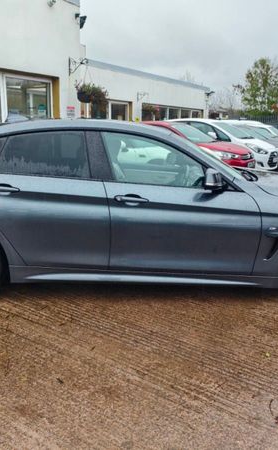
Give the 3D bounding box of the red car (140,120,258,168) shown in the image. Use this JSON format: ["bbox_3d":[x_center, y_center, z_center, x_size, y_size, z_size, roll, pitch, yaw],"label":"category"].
[{"bbox_3d":[0.910,-2.044,10.546,4.330,1.490,1.790,10,17,29],"label":"red car"}]

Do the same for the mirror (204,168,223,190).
[{"bbox_3d":[0.528,-0.321,2.809,0.135,0.150,0.210,1,14,-3],"label":"mirror"}]

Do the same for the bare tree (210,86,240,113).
[{"bbox_3d":[9.819,-13.130,46.333,3.400,5.684,3.200,2,14,0],"label":"bare tree"}]

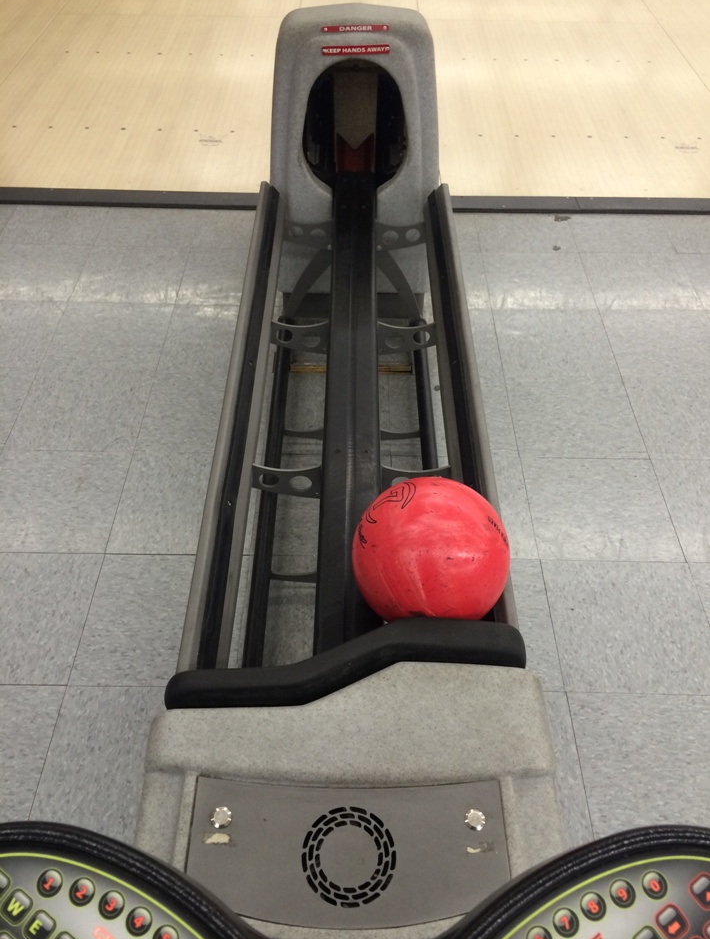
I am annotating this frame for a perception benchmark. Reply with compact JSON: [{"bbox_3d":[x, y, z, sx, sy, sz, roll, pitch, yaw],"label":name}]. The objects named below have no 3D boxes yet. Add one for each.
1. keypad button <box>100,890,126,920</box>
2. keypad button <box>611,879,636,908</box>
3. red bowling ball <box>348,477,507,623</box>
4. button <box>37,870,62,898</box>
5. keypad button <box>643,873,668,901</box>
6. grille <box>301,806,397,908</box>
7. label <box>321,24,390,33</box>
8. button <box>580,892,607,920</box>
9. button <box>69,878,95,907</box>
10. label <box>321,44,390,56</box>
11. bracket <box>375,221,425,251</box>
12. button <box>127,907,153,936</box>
[{"bbox_3d":[-0.143,0.257,0.484,0.015,0.004,0.015,0,58,0],"label":"keypad button"},{"bbox_3d":[0.167,0.264,0.509,0.016,0.004,0.016,1,59,0],"label":"keypad button"},{"bbox_3d":[0.105,0.118,1.149,0.216,0.216,0.216,0,46,0],"label":"red bowling ball"},{"bbox_3d":[-0.189,0.257,0.510,0.016,0.004,0.016,1,59,0],"label":"button"},{"bbox_3d":[0.180,0.249,0.492,0.015,0.004,0.015,0,58,0],"label":"keypad button"},{"bbox_3d":[-0.006,0.420,0.890,0.102,0.006,0.102,1,51,0],"label":"grille"},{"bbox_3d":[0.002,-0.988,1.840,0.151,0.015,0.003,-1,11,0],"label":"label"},{"bbox_3d":[0.147,0.270,0.506,0.016,0.004,0.016,1,59,0],"label":"button"},{"bbox_3d":[-0.162,0.251,0.487,0.015,0.004,0.015,0,58,0],"label":"button"},{"bbox_3d":[0.002,-0.933,1.828,0.151,0.018,0.003,1,40,0],"label":"label"},{"bbox_3d":[0.110,-0.561,1.974,0.120,0.081,0.006,1,46,0],"label":"bracket"},{"bbox_3d":[-0.126,0.264,0.479,0.015,0.004,0.015,0,58,0],"label":"button"}]

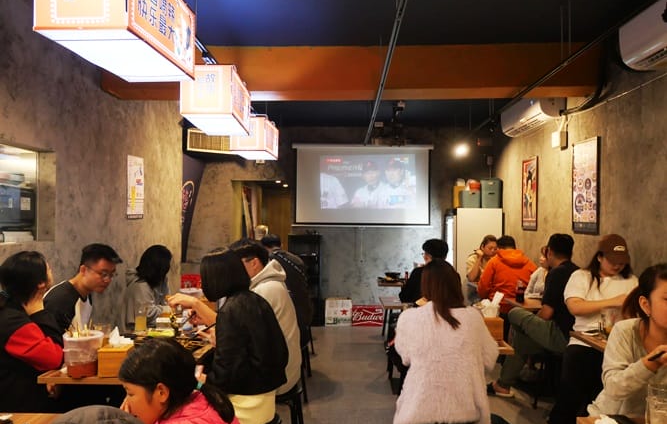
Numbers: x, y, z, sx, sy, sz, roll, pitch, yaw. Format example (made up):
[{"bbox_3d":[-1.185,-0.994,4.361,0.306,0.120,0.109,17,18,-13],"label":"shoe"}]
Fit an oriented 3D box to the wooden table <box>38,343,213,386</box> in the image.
[{"bbox_3d":[-0.913,1.068,2.968,0.600,0.750,1.120,0,0,2],"label":"wooden table"}]

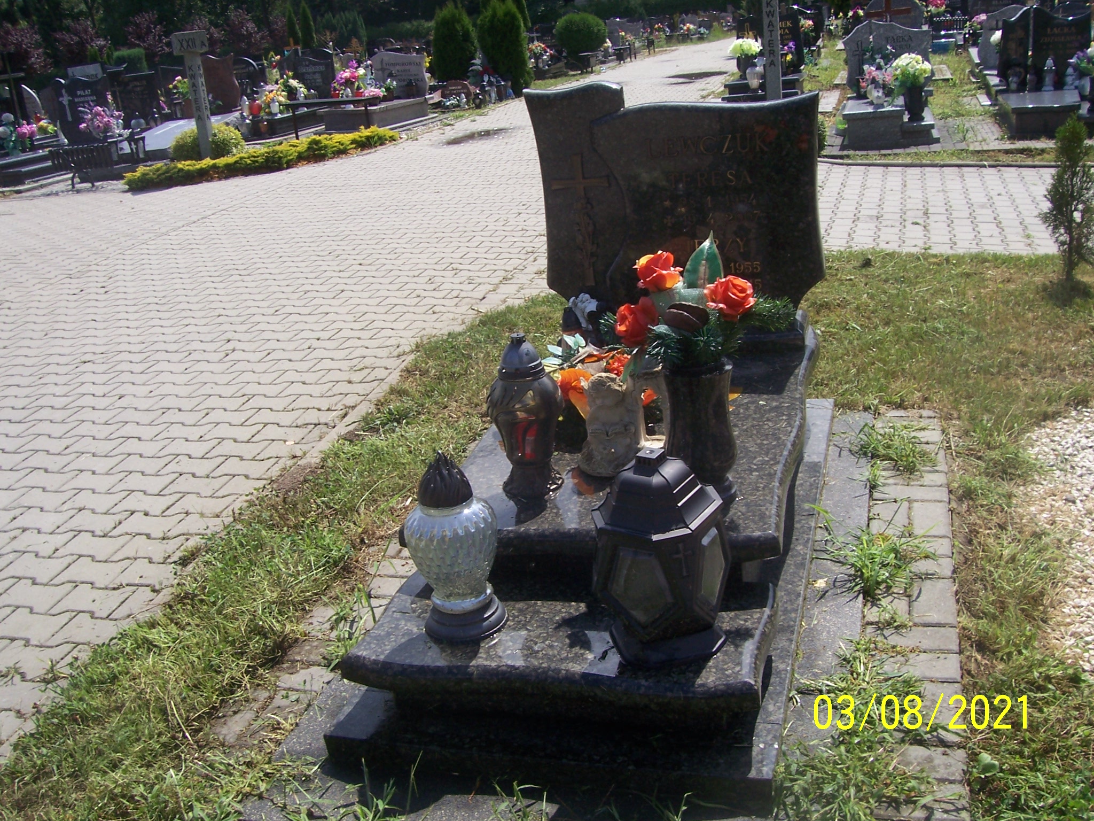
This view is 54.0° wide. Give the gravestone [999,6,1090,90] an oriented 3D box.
[{"bbox_3d":[4.494,-3.260,9.700,0.770,0.740,0.120,4,23,26],"label":"gravestone"}]

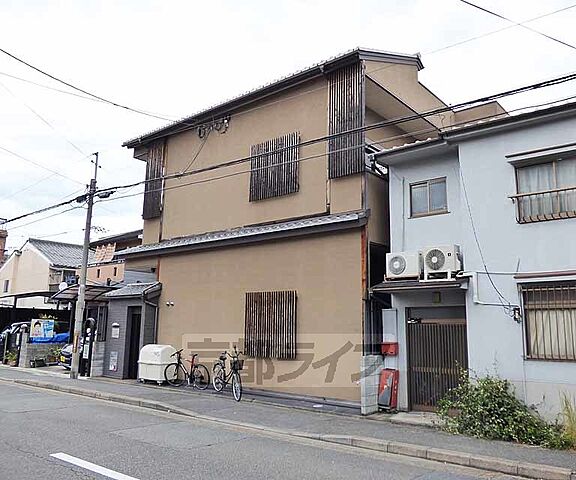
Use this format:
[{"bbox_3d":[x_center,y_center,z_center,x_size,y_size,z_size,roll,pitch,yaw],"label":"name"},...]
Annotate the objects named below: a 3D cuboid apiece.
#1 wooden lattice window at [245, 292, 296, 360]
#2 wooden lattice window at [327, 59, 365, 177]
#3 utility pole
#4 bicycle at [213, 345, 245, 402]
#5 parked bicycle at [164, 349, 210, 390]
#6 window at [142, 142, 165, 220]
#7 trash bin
[{"bbox_3d":[-0.434,2.142,11.475,1.713,1.611,0.100,-7,-13,37],"label":"wooden lattice window"},{"bbox_3d":[1.446,-3.041,11.484,1.030,3.020,0.120,-7,-13,37],"label":"wooden lattice window"},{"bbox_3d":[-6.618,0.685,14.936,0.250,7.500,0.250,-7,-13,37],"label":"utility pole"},{"bbox_3d":[-1.424,3.197,10.914,0.580,1.150,1.780,7,-12,-32],"label":"bicycle"},{"bbox_3d":[-2.619,3.505,12.210,1.710,0.990,0.580,-8,-13,38],"label":"parked bicycle"},{"bbox_3d":[-4.806,-2.174,16.202,1.070,2.920,0.120,-7,-13,37],"label":"window"},{"bbox_3d":[-3.854,3.689,13.406,1.070,1.100,0.640,-7,-13,37],"label":"trash bin"}]

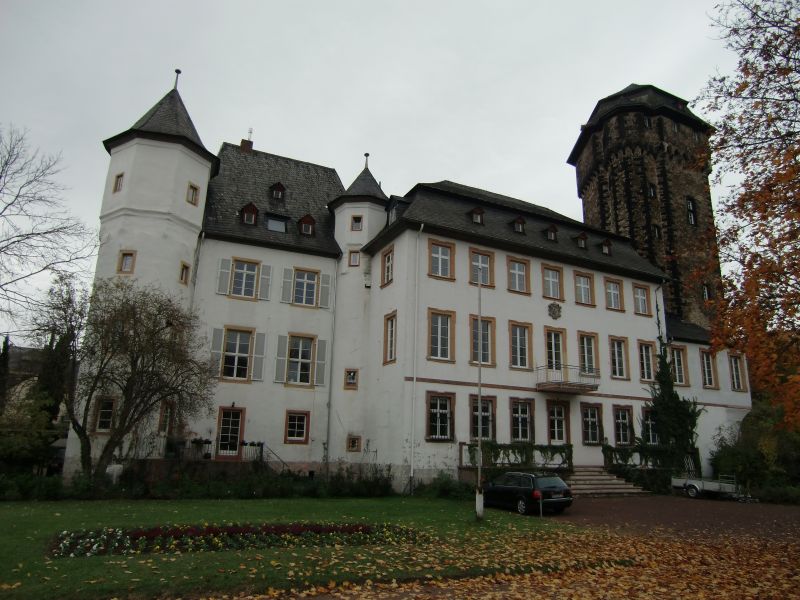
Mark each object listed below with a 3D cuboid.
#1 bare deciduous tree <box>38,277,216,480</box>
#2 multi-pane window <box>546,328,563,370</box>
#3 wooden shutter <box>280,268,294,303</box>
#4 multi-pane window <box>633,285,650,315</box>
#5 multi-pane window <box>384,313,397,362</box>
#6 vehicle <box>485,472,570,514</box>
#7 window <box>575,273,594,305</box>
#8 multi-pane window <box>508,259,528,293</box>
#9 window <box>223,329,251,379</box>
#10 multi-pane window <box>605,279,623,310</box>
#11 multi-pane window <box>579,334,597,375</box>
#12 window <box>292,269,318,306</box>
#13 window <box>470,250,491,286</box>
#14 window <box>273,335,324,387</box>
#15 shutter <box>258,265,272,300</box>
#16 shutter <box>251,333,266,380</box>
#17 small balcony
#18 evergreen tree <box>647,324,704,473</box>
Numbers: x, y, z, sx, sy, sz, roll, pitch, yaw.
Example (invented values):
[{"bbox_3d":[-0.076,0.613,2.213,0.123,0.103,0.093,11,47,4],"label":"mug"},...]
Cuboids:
[{"bbox_3d":[-11.990,3.545,24.378,7.000,9.025,6.600,8,-16,-25],"label":"bare deciduous tree"},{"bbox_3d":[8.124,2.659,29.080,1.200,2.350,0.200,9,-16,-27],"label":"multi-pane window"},{"bbox_3d":[-6.985,-0.893,34.517,0.674,2.262,0.080,8,-16,-23],"label":"wooden shutter"},{"bbox_3d":[15.738,-0.031,36.143,1.461,1.784,0.180,9,-16,-27],"label":"multi-pane window"},{"bbox_3d":[-0.508,2.009,29.613,0.200,2.500,1.280,9,-15,-25],"label":"multi-pane window"},{"bbox_3d":[4.993,7.767,22.548,1.790,1.460,4.700,6,-16,-19],"label":"vehicle"},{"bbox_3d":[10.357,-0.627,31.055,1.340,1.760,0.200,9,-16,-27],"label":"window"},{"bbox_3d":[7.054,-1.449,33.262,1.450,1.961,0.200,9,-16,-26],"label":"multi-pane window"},{"bbox_3d":[-8.319,2.763,28.356,1.258,2.587,0.200,8,-15,-25],"label":"window"},{"bbox_3d":[13.452,-0.345,34.946,1.380,1.858,0.180,9,-16,-27],"label":"multi-pane window"},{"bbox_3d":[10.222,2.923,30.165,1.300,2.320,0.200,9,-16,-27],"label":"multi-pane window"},{"bbox_3d":[-5.211,-0.645,30.681,1.345,1.964,0.200,8,-15,-25],"label":"window"},{"bbox_3d":[4.449,-1.717,30.261,1.392,1.808,0.180,9,-16,-27],"label":"window"},{"bbox_3d":[-5.307,3.269,29.708,2.573,2.632,0.200,8,-15,-25],"label":"window"},{"bbox_3d":[-7.189,-0.925,29.667,0.560,1.925,0.070,8,-15,-25],"label":"shutter"},{"bbox_3d":[-7.944,3.207,31.368,0.595,2.690,0.070,8,-15,-25],"label":"shutter"},{"bbox_3d":[8.877,4.301,29.730,2.750,1.220,1.500,9,-15,-25],"label":"small balcony"},{"bbox_3d":[16.235,5.756,32.672,2.900,8.300,2.500,9,-15,-25],"label":"evergreen tree"}]

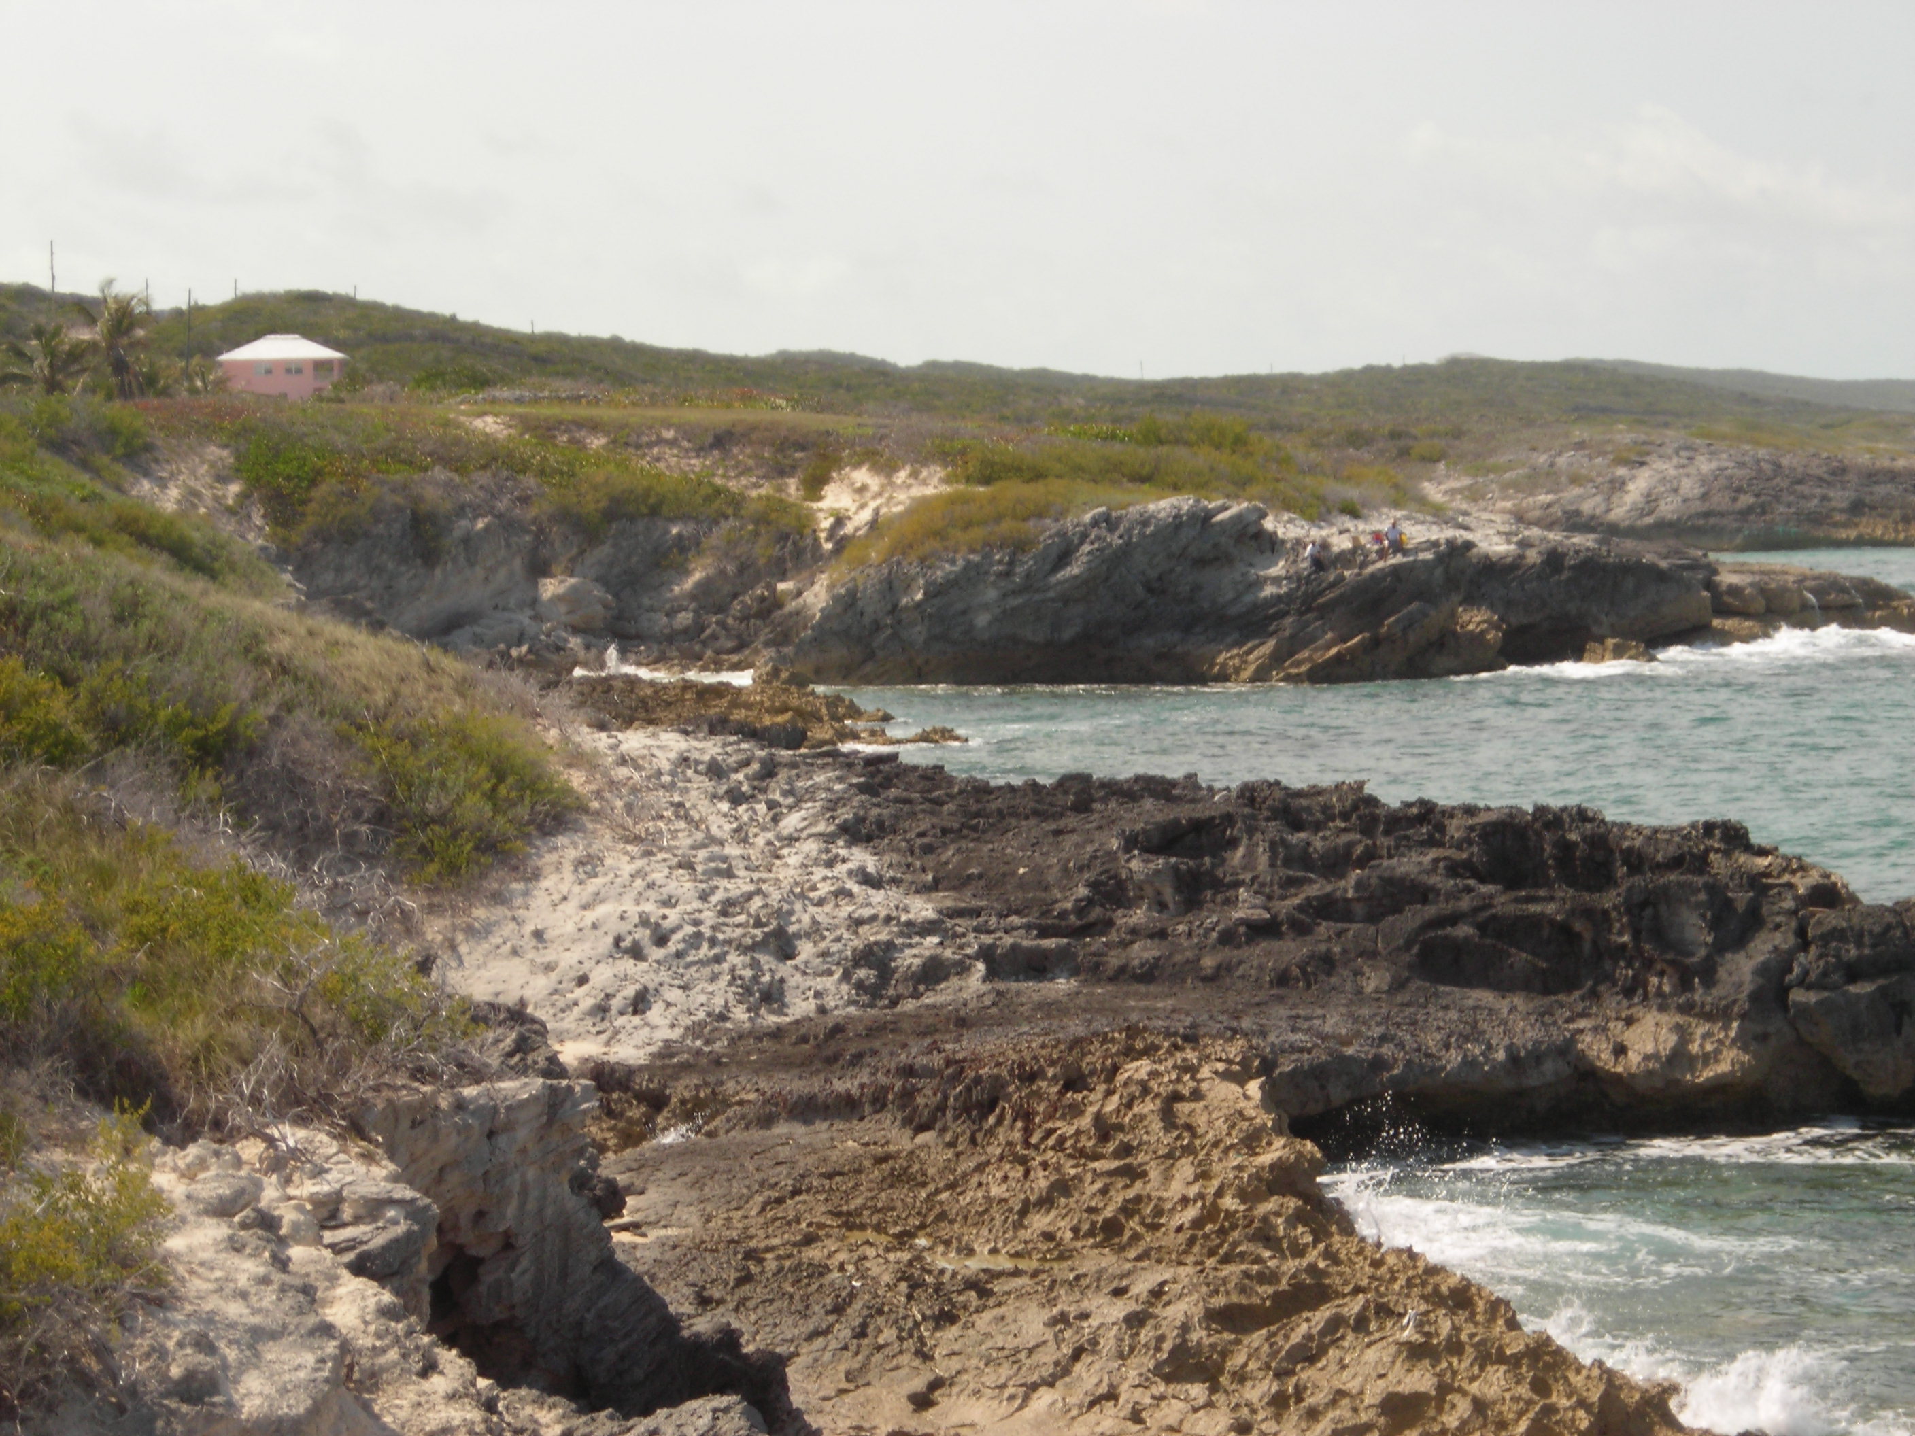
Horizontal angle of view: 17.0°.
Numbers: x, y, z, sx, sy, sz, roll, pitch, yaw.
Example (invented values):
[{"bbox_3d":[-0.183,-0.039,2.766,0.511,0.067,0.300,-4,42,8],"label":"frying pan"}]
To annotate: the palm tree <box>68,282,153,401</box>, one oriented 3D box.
[{"bbox_3d":[-68.017,-30.377,515.000,6.400,9.500,6.300,0,3,-7],"label":"palm tree"}]

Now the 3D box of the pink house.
[{"bbox_3d":[-57.932,-30.069,550.000,11.100,5.600,9.800,0,3,-3],"label":"pink house"}]

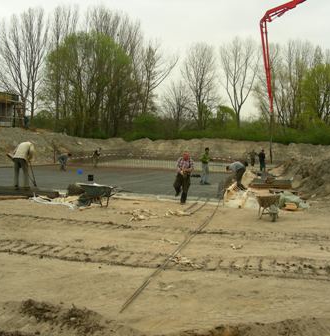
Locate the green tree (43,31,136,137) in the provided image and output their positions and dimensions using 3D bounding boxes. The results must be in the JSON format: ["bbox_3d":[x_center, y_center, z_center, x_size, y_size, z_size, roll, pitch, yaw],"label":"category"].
[{"bbox_3d":[-11.053,-12.225,72.000,13.400,15.600,12.500,0,2,-9],"label":"green tree"}]

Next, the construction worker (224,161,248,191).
[{"bbox_3d":[2.951,0.310,20.300,0.850,1.200,0.550,0,2,-9],"label":"construction worker"}]

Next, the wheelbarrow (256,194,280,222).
[{"bbox_3d":[2.641,1.008,12.550,0.620,0.660,1.350,0,2,3],"label":"wheelbarrow"}]

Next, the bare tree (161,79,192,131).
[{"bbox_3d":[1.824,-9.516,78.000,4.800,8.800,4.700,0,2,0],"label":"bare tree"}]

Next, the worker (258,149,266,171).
[{"bbox_3d":[7.570,-0.556,38.500,0.550,1.730,0.400,-1,2,-18],"label":"worker"}]

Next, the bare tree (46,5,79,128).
[{"bbox_3d":[-13.756,-13.487,66.000,5.200,16.800,5.000,0,3,0],"label":"bare tree"}]

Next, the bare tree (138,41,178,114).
[{"bbox_3d":[-1.022,-11.648,67.000,5.100,11.200,4.800,0,3,0],"label":"bare tree"}]

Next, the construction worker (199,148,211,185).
[{"bbox_3d":[1.886,-0.079,22.900,0.550,1.750,0.480,-2,3,-37],"label":"construction worker"}]

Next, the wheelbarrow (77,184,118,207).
[{"bbox_3d":[-2.082,0.861,15.400,1.380,0.700,0.680,0,3,0],"label":"wheelbarrow"}]

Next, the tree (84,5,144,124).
[{"bbox_3d":[-6.911,-13.353,66.000,8.000,16.800,7.500,0,3,0],"label":"tree"}]

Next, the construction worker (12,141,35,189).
[{"bbox_3d":[-4.719,-0.083,16.400,0.720,1.580,0.600,-2,3,-41],"label":"construction worker"}]

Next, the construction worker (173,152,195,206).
[{"bbox_3d":[0.609,0.323,16.200,0.650,1.750,0.550,0,3,7],"label":"construction worker"}]

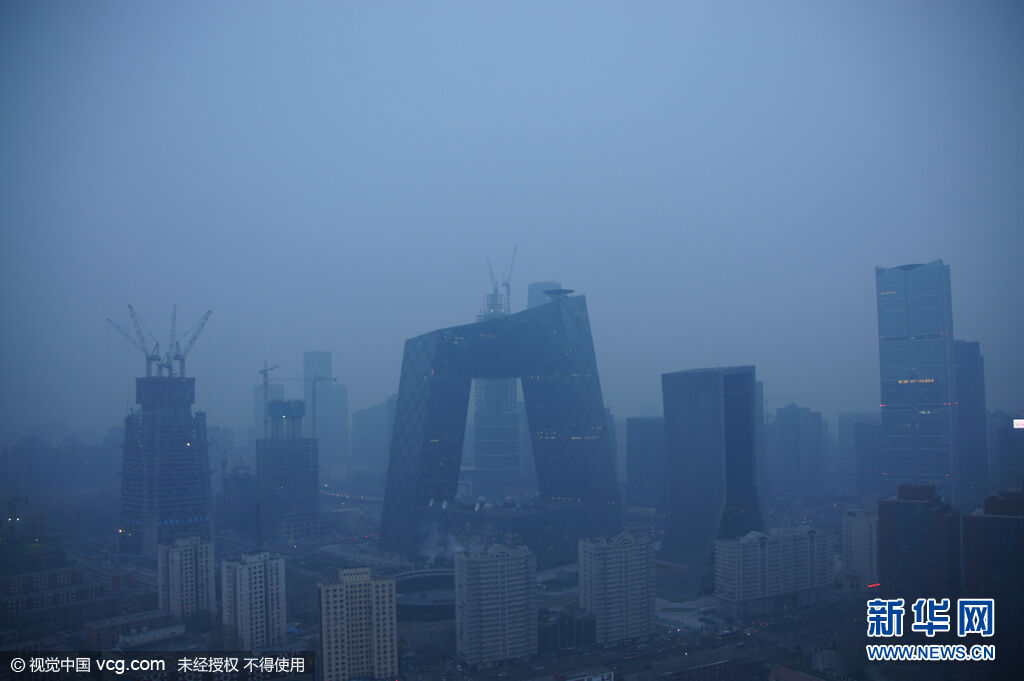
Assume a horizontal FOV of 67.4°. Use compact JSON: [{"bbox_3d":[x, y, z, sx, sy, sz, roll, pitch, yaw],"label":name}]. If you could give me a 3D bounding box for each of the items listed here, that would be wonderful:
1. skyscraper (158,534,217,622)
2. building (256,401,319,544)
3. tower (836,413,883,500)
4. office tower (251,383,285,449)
[{"bbox_3d":[-216.360,158.340,510.090,36.000,49.000,27.000,0,-4,-25],"label":"skyscraper"},{"bbox_3d":[-235.800,133.880,806.020,56.000,145.000,46.000,0,-4,-25],"label":"building"},{"bbox_3d":[460.470,152.110,1019.520,36.000,114.000,52.000,-5,-6,42],"label":"tower"},{"bbox_3d":[-489.500,176.950,1547.370,45.000,186.000,45.000,-5,-6,42],"label":"office tower"}]

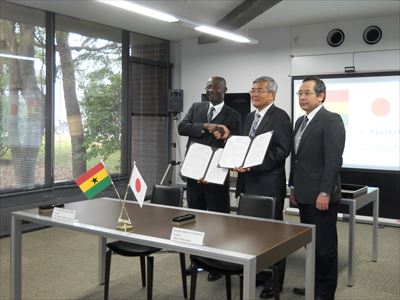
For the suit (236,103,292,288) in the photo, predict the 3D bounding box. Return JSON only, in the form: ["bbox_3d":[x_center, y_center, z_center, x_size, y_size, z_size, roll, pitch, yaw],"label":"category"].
[{"bbox_3d":[0.511,0.370,3.696,0.530,1.460,0.420,4,4,42],"label":"suit"}]

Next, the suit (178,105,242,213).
[{"bbox_3d":[0.086,0.332,4.095,0.560,1.480,0.400,2,4,27],"label":"suit"}]

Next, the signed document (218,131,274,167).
[{"bbox_3d":[0.342,0.003,3.490,0.420,0.300,0.050,-5,-39,42],"label":"signed document"}]

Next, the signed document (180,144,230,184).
[{"bbox_3d":[0.064,0.108,3.860,0.420,0.300,0.045,11,-13,29],"label":"signed document"}]

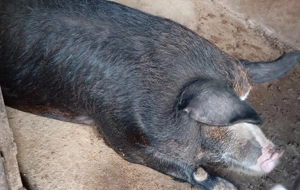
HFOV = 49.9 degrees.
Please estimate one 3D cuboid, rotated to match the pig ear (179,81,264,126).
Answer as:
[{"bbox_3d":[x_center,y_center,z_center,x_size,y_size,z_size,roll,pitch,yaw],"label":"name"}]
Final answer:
[{"bbox_3d":[0.244,0.031,1.100,0.250,0.080,0.140,13,49,7],"label":"pig ear"}]

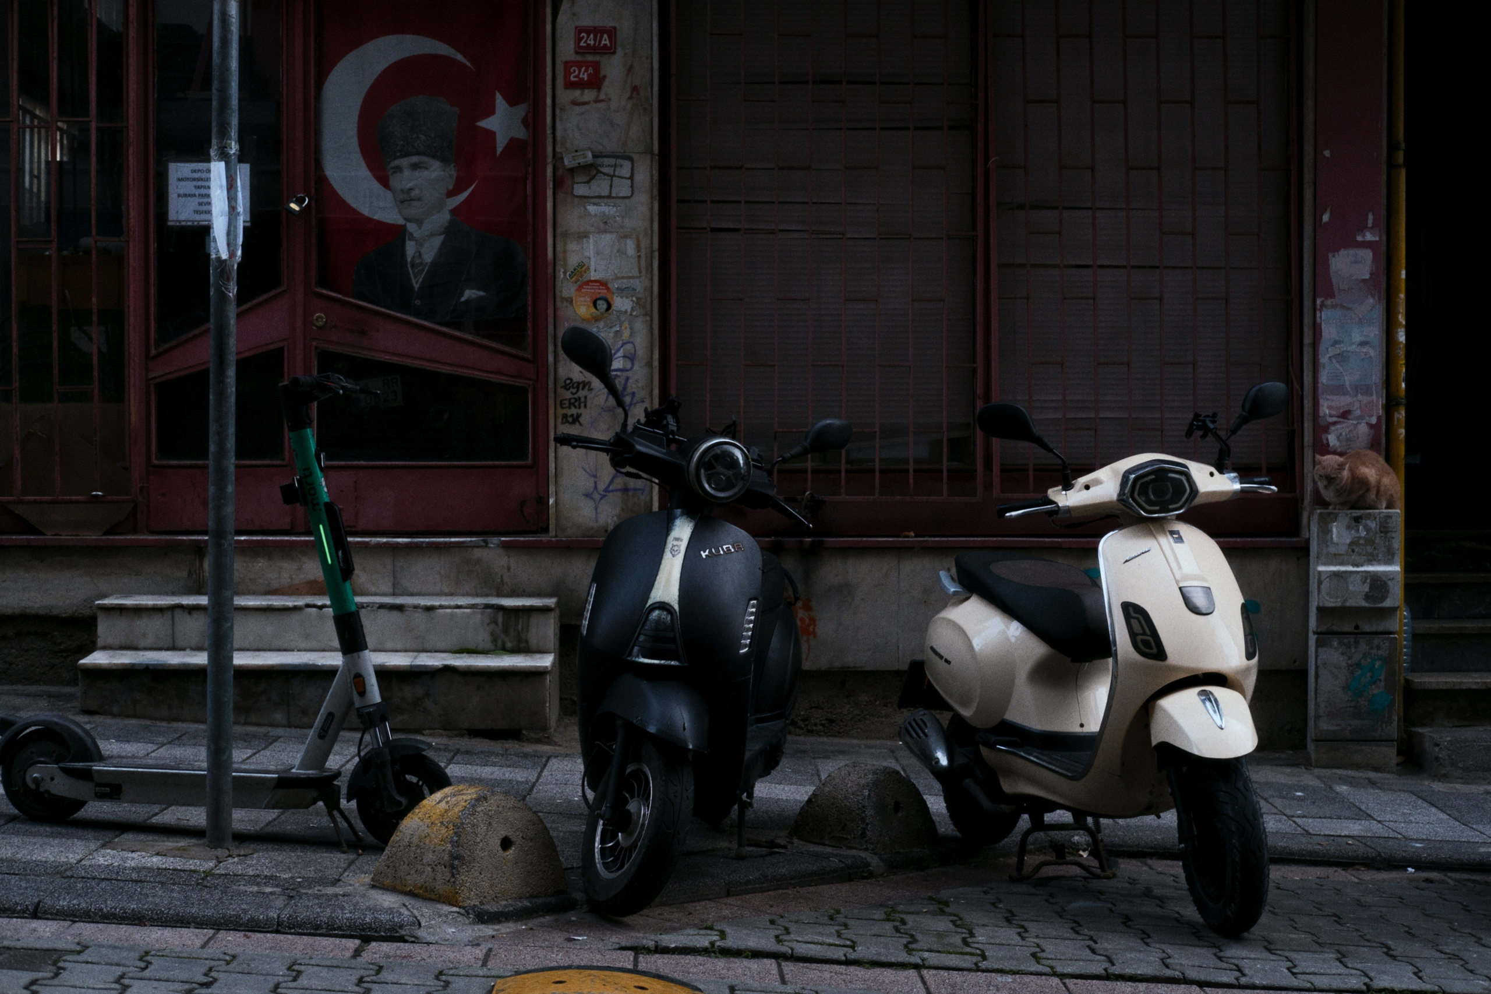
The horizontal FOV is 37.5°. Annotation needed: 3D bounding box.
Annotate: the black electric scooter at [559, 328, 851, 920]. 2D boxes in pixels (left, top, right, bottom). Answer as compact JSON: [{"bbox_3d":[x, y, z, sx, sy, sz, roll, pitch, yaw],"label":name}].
[{"bbox_3d":[-0.050,0.265,5.800,0.740,1.350,1.800,4,2,9],"label":"black electric scooter"}]

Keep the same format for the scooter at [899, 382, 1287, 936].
[{"bbox_3d":[0.895,0.372,5.900,0.800,1.300,1.800,-1,2,-21],"label":"scooter"}]

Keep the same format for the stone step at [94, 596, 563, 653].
[{"bbox_3d":[-1.439,0.450,7.630,1.570,0.170,0.250,0,2,0],"label":"stone step"}]

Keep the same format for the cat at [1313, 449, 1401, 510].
[{"bbox_3d":[2.146,-0.061,7.680,0.340,0.210,0.190,-1,2,-35],"label":"cat"}]

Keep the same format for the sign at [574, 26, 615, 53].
[{"bbox_3d":[-0.526,-1.610,7.730,0.143,0.095,0.012,0,2,0],"label":"sign"}]

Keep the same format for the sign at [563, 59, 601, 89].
[{"bbox_3d":[-0.574,-1.486,7.730,0.125,0.095,0.012,0,2,0],"label":"sign"}]

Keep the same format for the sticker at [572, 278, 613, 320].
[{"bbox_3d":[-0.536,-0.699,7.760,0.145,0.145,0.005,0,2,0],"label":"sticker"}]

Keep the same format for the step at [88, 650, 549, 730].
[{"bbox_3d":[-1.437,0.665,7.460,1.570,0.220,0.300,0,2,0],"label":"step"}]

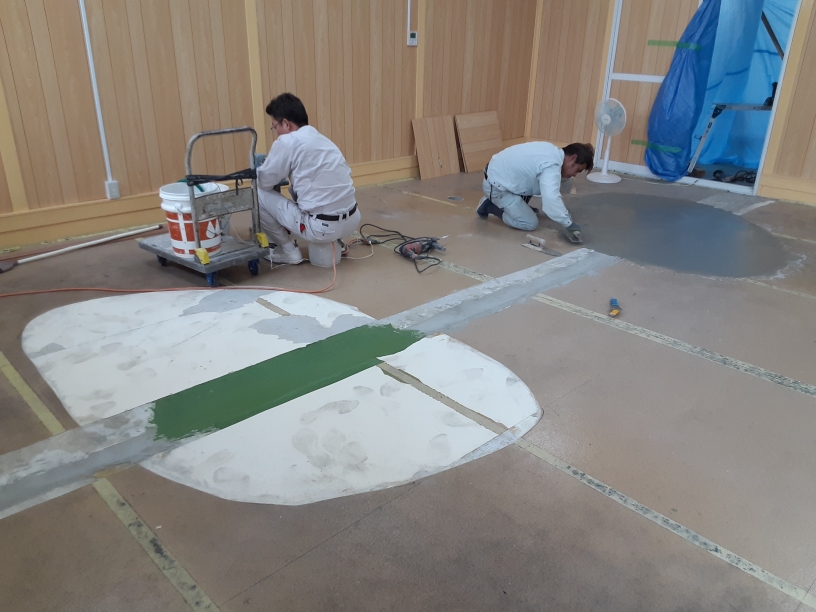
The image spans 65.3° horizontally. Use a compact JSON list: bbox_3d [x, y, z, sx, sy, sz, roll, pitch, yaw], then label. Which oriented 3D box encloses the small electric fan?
[{"bbox_3d":[2.068,-1.701,6.535,0.370,0.790,0.380,-14,28,-32],"label":"small electric fan"}]

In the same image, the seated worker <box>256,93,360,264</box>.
[{"bbox_3d":[-0.616,-0.768,3.906,0.680,1.000,0.580,19,29,35],"label":"seated worker"}]

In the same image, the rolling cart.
[{"bbox_3d":[-1.206,-0.611,3.677,0.690,0.860,0.450,19,29,35],"label":"rolling cart"}]

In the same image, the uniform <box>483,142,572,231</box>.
[{"bbox_3d":[0.930,-0.933,4.930,0.760,0.580,0.600,11,25,20],"label":"uniform"}]

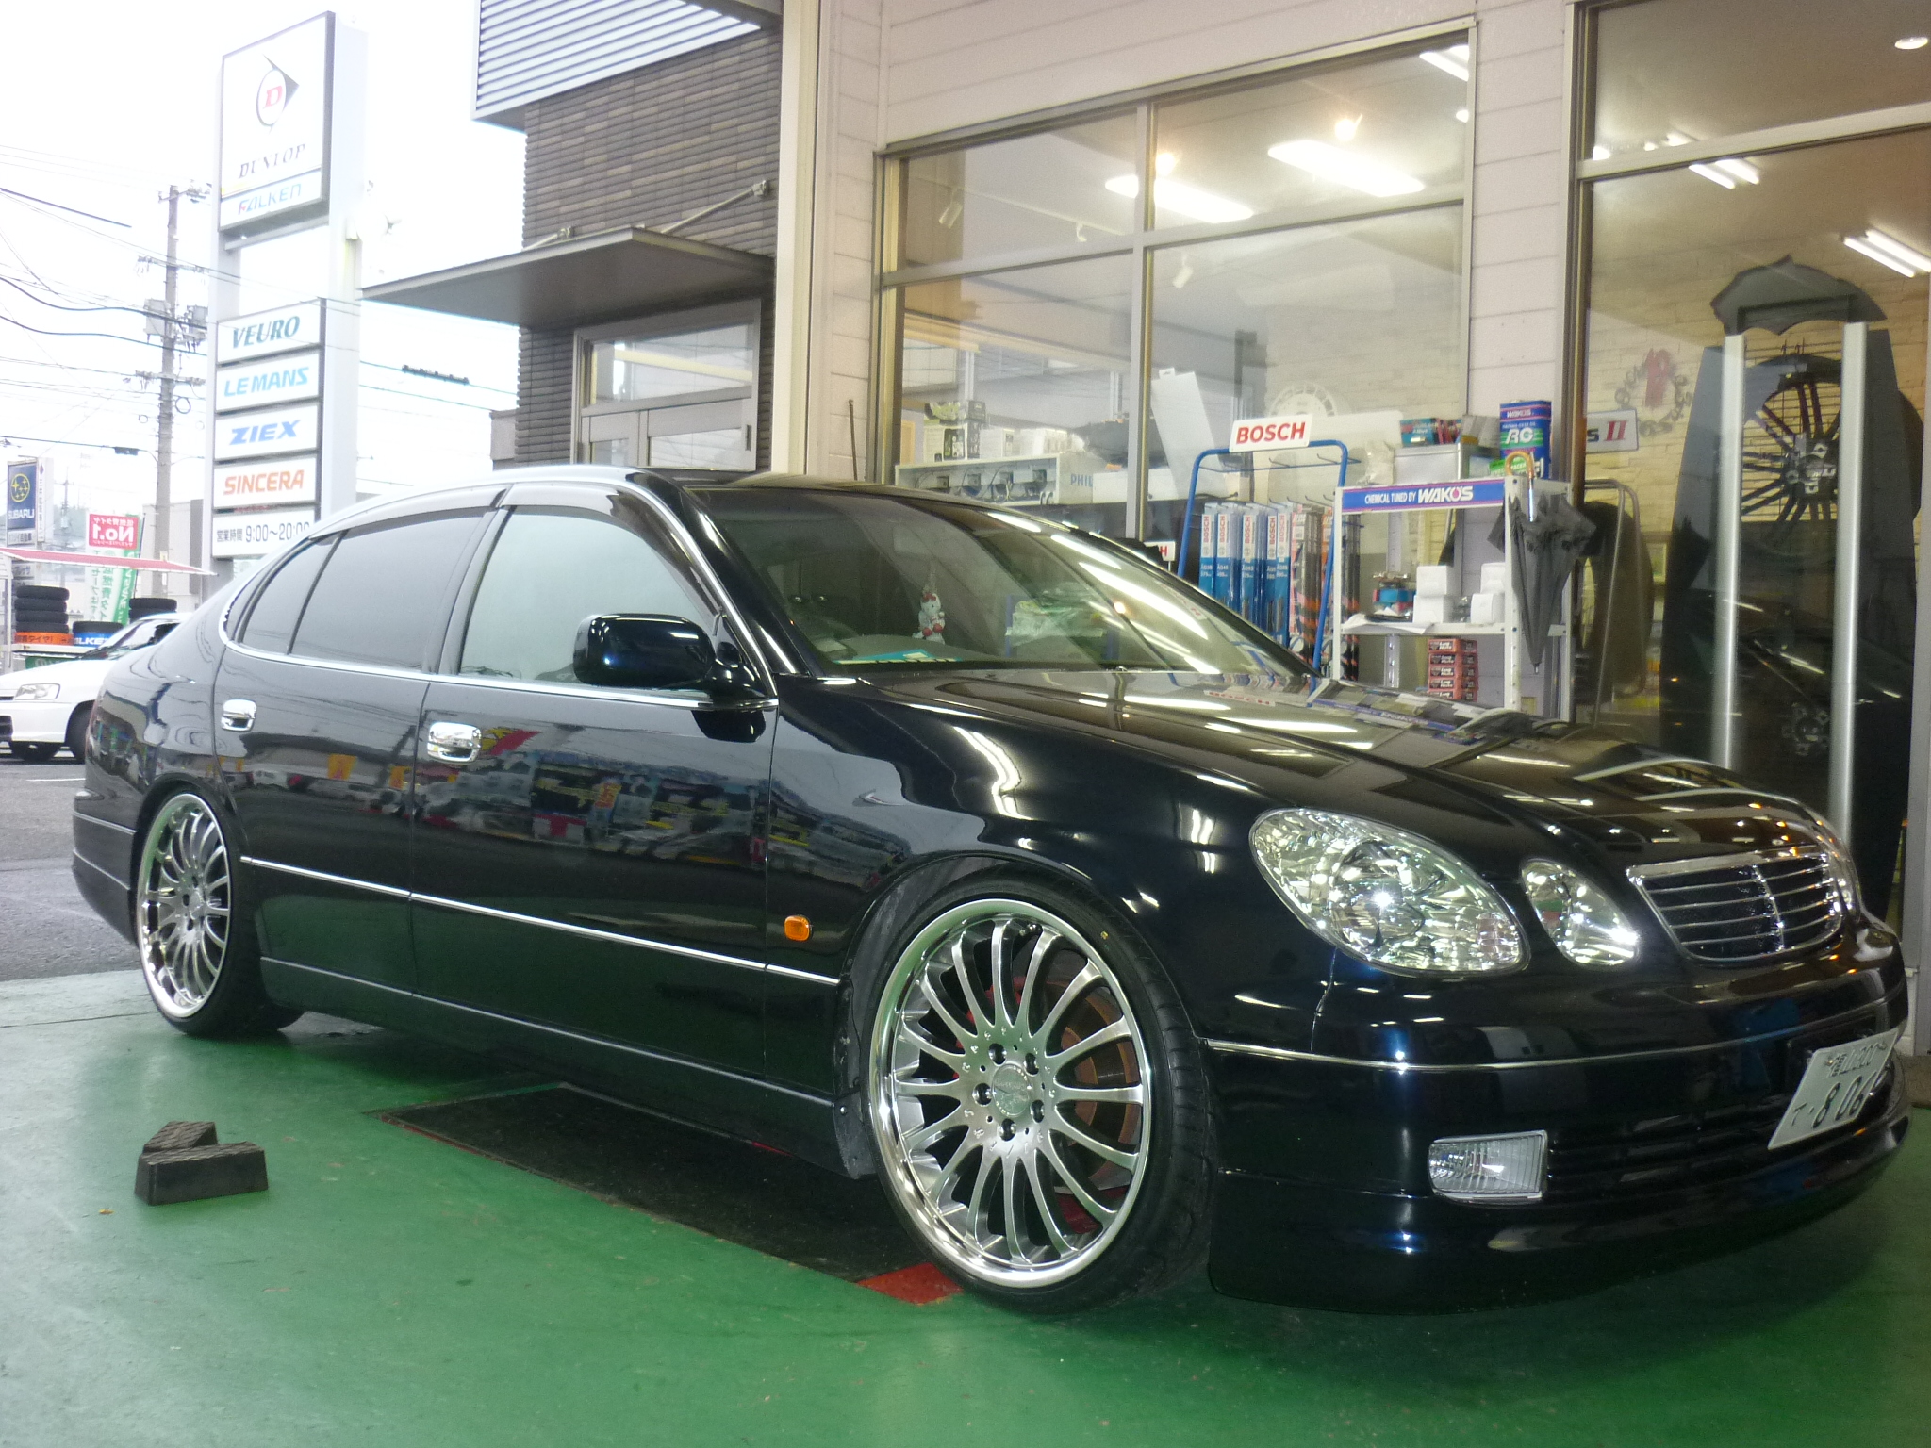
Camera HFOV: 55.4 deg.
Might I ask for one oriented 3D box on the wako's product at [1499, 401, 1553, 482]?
[{"bbox_3d":[1.411,-0.702,4.623,0.110,0.200,0.065,2,0,38],"label":"wako's product"}]

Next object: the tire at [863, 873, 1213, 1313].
[{"bbox_3d":[0.136,0.538,2.734,0.632,0.630,0.240,2,1,44],"label":"tire"}]

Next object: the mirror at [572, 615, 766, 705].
[{"bbox_3d":[-0.520,-0.119,3.219,0.200,0.155,0.230,2,0,44],"label":"mirror"}]

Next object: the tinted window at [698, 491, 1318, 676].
[{"bbox_3d":[0.077,-0.303,3.904,1.450,0.180,0.750,1,30,-46],"label":"tinted window"}]

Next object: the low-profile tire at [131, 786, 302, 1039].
[{"bbox_3d":[-1.873,0.455,4.714,0.655,0.655,0.250,2,0,44],"label":"low-profile tire"}]

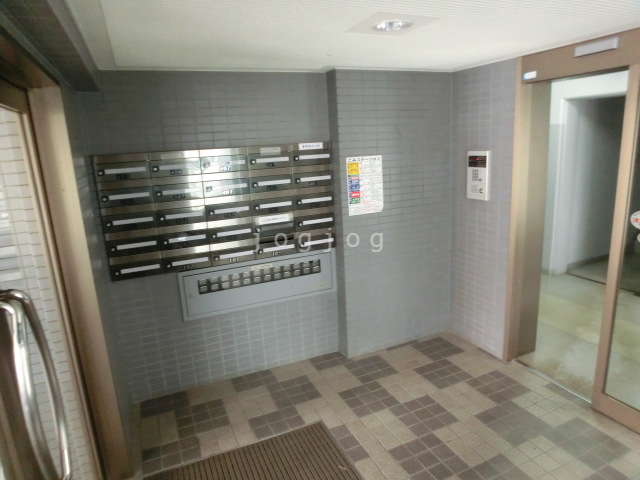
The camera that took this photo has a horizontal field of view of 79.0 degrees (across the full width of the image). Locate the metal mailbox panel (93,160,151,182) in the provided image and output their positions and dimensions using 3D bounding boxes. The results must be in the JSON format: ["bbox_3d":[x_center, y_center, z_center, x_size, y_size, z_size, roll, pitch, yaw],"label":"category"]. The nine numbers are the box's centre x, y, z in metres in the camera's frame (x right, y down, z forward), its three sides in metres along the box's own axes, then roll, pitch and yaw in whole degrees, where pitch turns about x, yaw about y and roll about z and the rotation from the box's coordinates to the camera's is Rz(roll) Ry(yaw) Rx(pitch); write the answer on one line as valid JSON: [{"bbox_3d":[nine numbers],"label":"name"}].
[{"bbox_3d":[-1.183,-0.417,2.328,0.299,0.109,0.030,-9,14,-21],"label":"metal mailbox panel"}]

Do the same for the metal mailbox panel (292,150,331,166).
[{"bbox_3d":[-0.063,-0.558,2.647,0.287,0.103,0.030,-8,14,-22],"label":"metal mailbox panel"}]

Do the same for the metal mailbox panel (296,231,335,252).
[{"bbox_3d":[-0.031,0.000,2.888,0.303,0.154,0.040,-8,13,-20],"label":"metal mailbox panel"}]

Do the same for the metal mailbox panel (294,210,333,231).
[{"bbox_3d":[-0.039,-0.153,2.856,0.303,0.154,0.040,-8,13,-20],"label":"metal mailbox panel"}]

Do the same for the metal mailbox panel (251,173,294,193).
[{"bbox_3d":[-0.326,-0.372,2.575,0.287,0.103,0.030,-8,14,-22],"label":"metal mailbox panel"}]

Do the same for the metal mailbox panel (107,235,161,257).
[{"bbox_3d":[-1.119,0.033,2.325,0.287,0.103,0.030,-8,14,-22],"label":"metal mailbox panel"}]

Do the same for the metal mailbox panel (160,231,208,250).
[{"bbox_3d":[-0.850,-0.001,2.431,0.287,0.103,0.030,-8,14,-22],"label":"metal mailbox panel"}]

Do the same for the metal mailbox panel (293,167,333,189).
[{"bbox_3d":[-0.056,-0.443,2.798,0.299,0.127,0.030,-9,14,-21],"label":"metal mailbox panel"}]

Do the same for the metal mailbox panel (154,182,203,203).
[{"bbox_3d":[-0.898,-0.308,2.471,0.299,0.109,0.030,-9,14,-21],"label":"metal mailbox panel"}]

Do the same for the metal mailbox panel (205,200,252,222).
[{"bbox_3d":[-0.592,-0.187,2.501,0.287,0.103,0.030,-8,14,-22],"label":"metal mailbox panel"}]

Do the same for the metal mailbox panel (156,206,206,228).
[{"bbox_3d":[-0.890,-0.157,2.506,0.299,0.109,0.030,-9,14,-21],"label":"metal mailbox panel"}]

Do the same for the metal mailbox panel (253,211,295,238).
[{"bbox_3d":[-0.321,-0.110,2.752,0.303,0.154,0.040,-8,13,-20],"label":"metal mailbox panel"}]

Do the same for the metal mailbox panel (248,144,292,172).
[{"bbox_3d":[-0.335,-0.540,2.536,0.287,0.145,0.030,-8,14,-22],"label":"metal mailbox panel"}]

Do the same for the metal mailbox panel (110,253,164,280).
[{"bbox_3d":[-1.113,0.163,2.354,0.287,0.125,0.030,-8,14,-22],"label":"metal mailbox panel"}]

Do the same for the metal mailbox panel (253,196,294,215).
[{"bbox_3d":[-0.320,-0.231,2.607,0.287,0.103,0.030,-8,14,-22],"label":"metal mailbox panel"}]

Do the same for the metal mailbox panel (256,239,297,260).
[{"bbox_3d":[-0.316,0.040,2.783,0.303,0.154,0.040,-8,13,-20],"label":"metal mailbox panel"}]

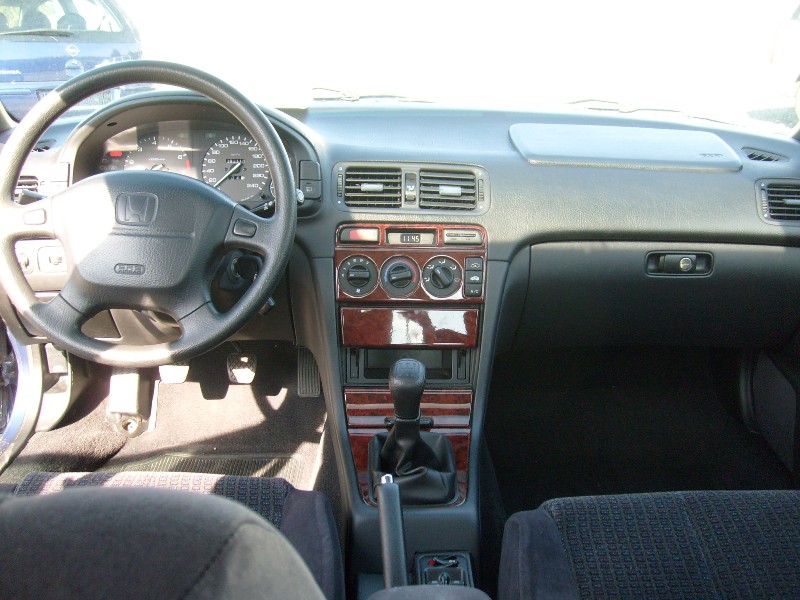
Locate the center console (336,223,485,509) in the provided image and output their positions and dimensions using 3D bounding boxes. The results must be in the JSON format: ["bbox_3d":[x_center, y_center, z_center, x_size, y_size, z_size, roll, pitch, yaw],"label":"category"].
[{"bbox_3d":[0.017,0.077,1.094,0.215,0.320,0.280,0,19,1],"label":"center console"}]

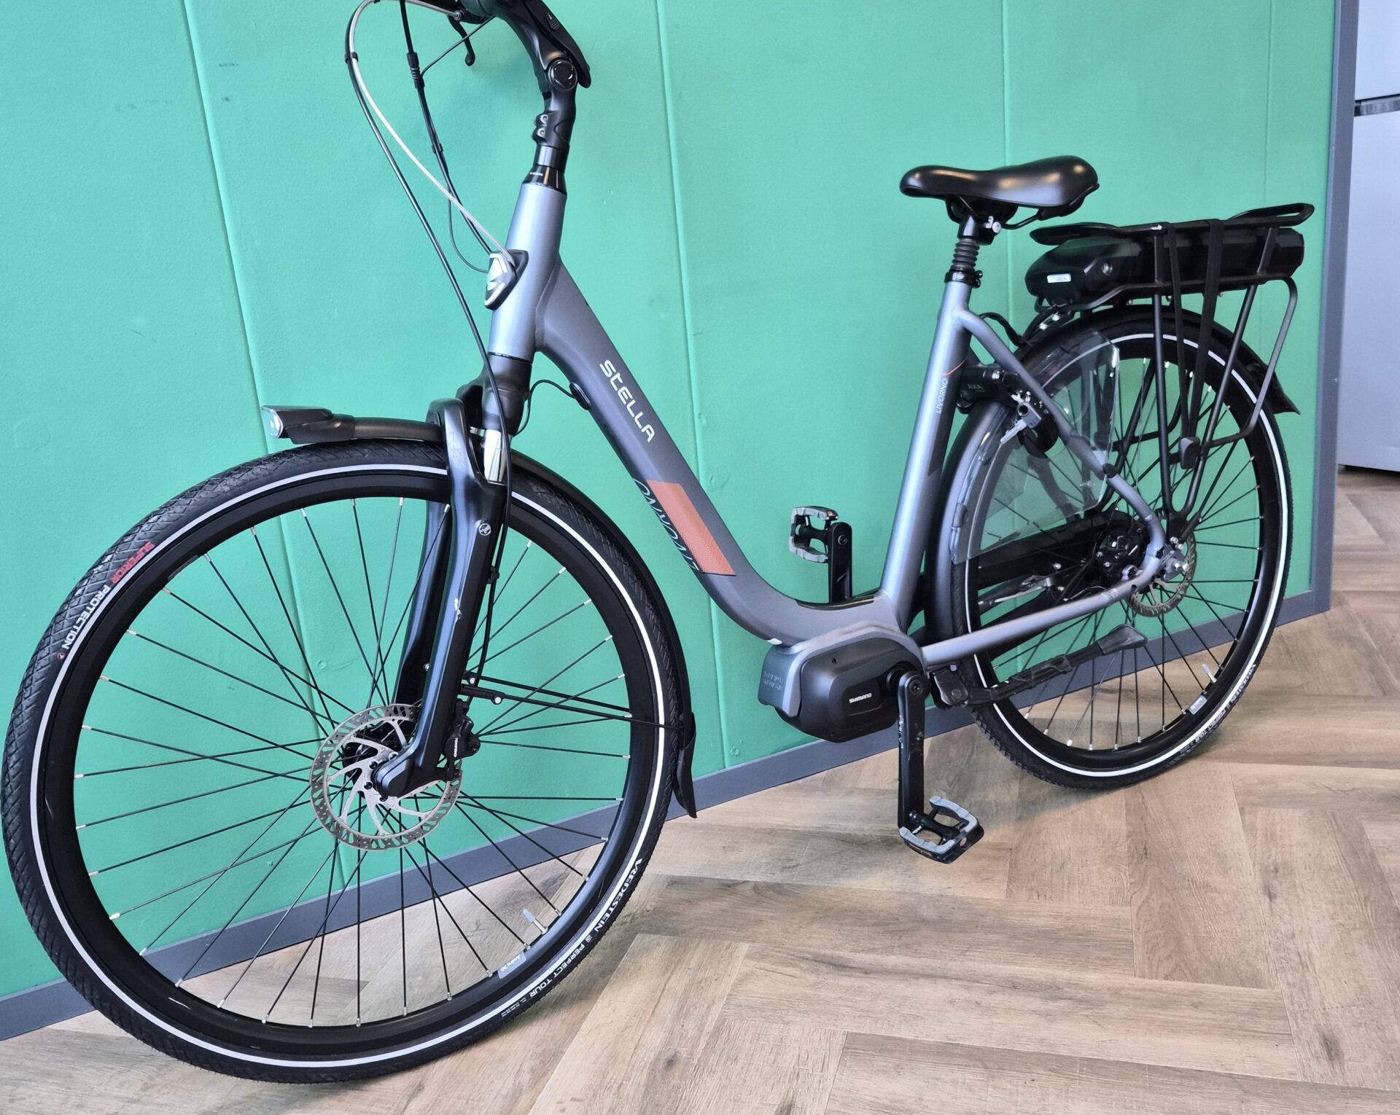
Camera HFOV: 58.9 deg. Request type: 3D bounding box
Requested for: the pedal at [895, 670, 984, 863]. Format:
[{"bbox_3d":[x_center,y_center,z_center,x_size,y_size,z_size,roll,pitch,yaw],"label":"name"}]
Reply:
[{"bbox_3d":[0.290,0.259,1.554,0.076,0.212,0.123,-13,14,-27],"label":"pedal"}]

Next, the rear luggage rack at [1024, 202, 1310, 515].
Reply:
[{"bbox_3d":[0.711,-0.288,1.853,0.517,0.427,0.156,-13,14,-27],"label":"rear luggage rack"}]

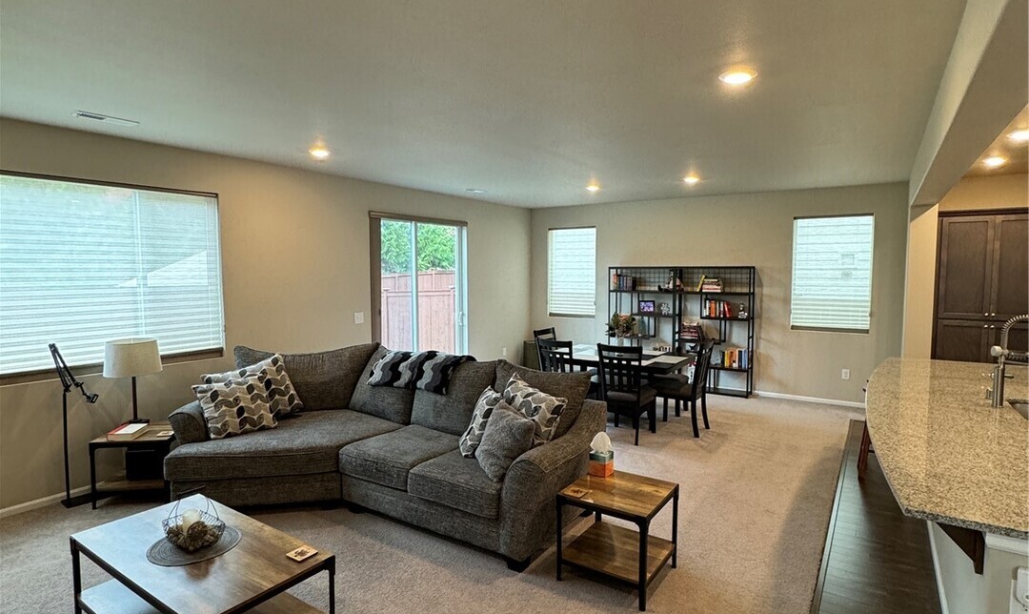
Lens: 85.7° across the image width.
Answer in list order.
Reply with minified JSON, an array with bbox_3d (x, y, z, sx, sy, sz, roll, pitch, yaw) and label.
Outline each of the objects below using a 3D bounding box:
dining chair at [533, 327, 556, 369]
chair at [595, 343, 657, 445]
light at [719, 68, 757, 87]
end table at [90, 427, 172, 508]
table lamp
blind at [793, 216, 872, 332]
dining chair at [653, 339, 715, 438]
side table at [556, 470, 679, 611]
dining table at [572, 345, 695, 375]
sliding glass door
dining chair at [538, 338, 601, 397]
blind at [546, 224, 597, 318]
[{"bbox_3d":[0.610,0.786,6.878,0.560,0.980,0.460,2,4,33],"label":"dining chair"},{"bbox_3d":[1.163,0.851,5.708,0.455,0.967,0.570,3,5,33],"label":"chair"},{"bbox_3d":[1.230,-1.258,3.048,0.195,0.030,0.195,2,4,33],"label":"light"},{"bbox_3d":[-2.818,1.203,4.280,0.515,0.494,0.515,0,4,-7],"label":"end table"},{"bbox_3d":[-2.996,0.608,4.378,0.385,0.680,0.385,0,4,-7],"label":"table lamp"},{"bbox_3d":[4.134,-0.425,7.243,0.890,1.490,0.060,2,4,33],"label":"blind"},{"bbox_3d":[1.792,0.834,5.926,0.580,0.967,0.455,3,5,33],"label":"dining chair"},{"bbox_3d":[0.590,1.274,3.139,0.515,0.492,0.499,3,5,33],"label":"side table"},{"bbox_3d":[1.095,0.918,6.221,1.530,0.760,0.940,3,5,33],"label":"dining table"},{"bbox_3d":[-1.221,0.031,7.390,0.120,2.370,1.820,3,5,33],"label":"sliding glass door"},{"bbox_3d":[0.592,0.822,6.116,0.450,0.967,0.560,4,6,42],"label":"dining chair"},{"bbox_3d":[0.943,-0.571,9.100,0.875,1.455,0.070,3,5,33],"label":"blind"}]

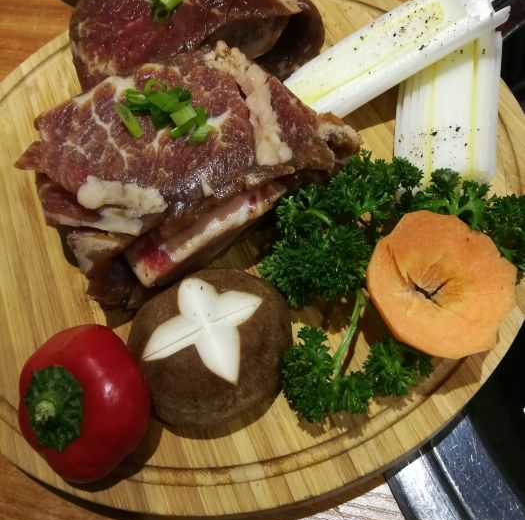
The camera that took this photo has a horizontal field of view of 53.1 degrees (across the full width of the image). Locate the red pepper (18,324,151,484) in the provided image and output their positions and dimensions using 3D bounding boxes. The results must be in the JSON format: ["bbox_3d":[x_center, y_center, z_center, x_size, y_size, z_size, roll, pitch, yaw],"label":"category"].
[{"bbox_3d":[-0.057,0.045,0.166,0.047,0.037,0.047,0,83,24],"label":"red pepper"}]

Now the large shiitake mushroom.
[{"bbox_3d":[-0.018,0.027,0.177,0.056,0.029,0.056,0,62,8],"label":"large shiitake mushroom"}]

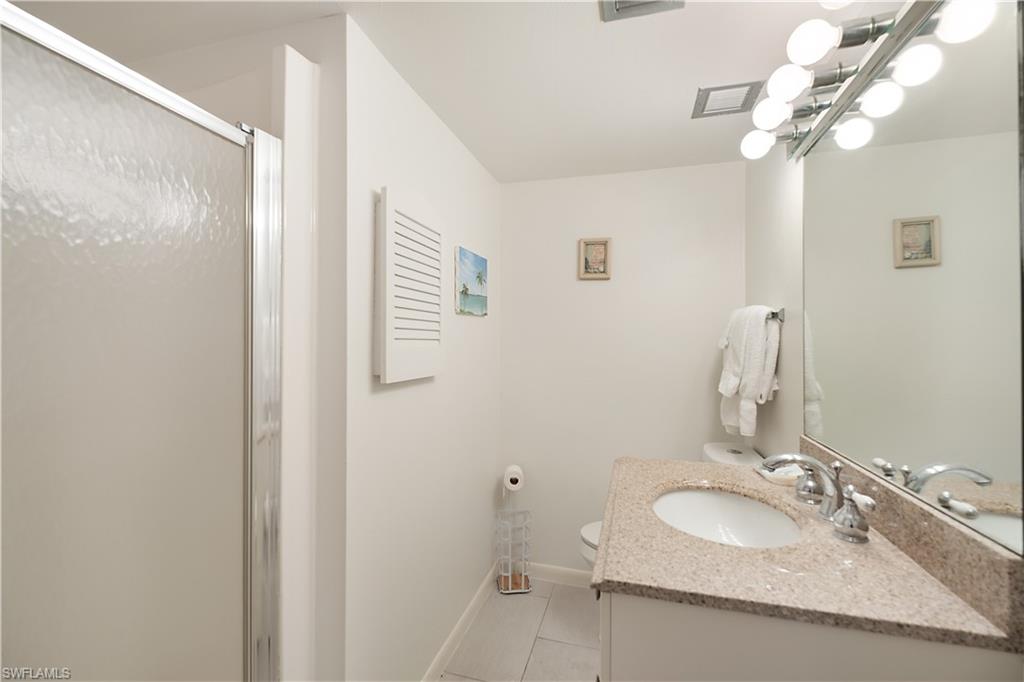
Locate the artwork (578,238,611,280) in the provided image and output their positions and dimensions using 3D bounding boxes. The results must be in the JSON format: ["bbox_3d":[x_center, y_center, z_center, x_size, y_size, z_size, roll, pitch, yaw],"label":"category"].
[{"bbox_3d":[0.426,-0.423,2.211,0.160,0.222,0.020,0,0,16],"label":"artwork"}]

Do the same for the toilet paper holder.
[{"bbox_3d":[0.007,1.086,2.253,0.155,0.400,0.135,0,0,-10],"label":"toilet paper holder"}]

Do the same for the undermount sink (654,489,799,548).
[{"bbox_3d":[0.495,0.479,1.008,0.330,0.150,0.415,0,0,16],"label":"undermount sink"}]

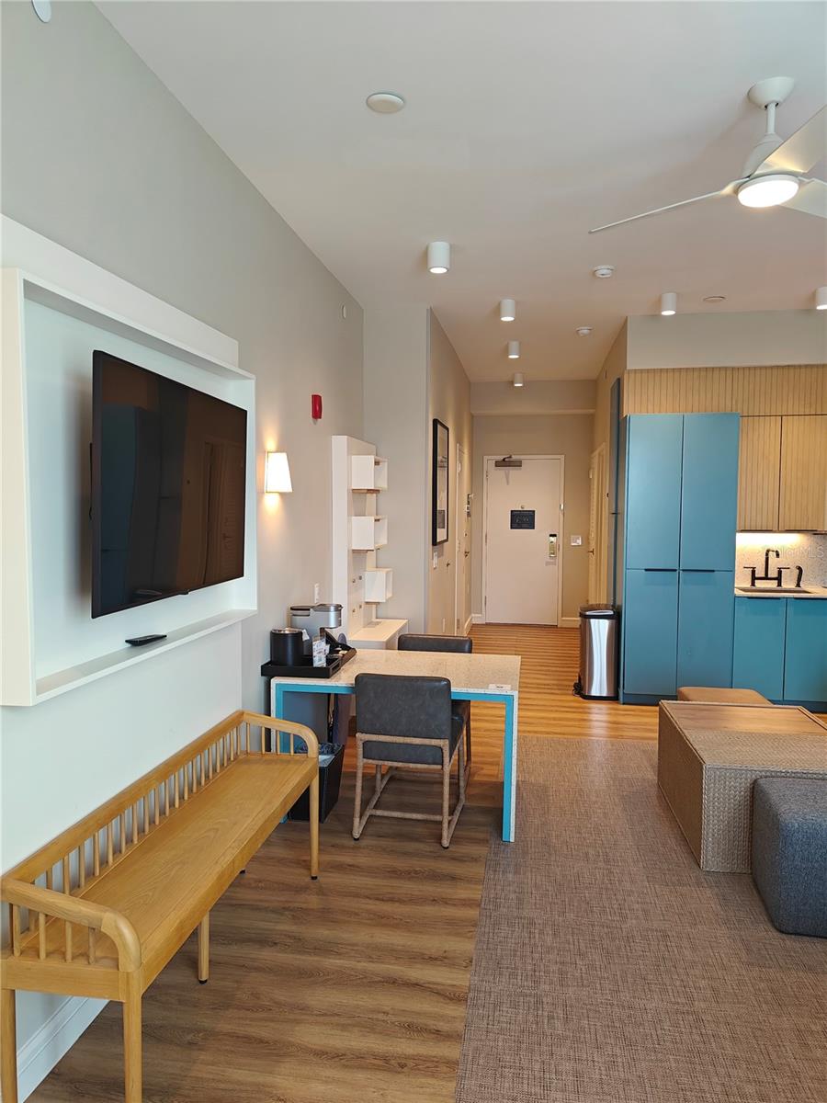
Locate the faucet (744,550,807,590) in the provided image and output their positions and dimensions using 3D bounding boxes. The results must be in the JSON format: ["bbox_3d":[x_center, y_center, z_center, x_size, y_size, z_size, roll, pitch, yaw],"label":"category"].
[{"bbox_3d":[2.973,0.151,6.285,0.470,0.323,0.210,1,4,9],"label":"faucet"}]

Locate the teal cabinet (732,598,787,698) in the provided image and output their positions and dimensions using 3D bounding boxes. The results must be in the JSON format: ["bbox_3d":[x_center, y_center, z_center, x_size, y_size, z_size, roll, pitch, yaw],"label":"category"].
[{"bbox_3d":[2.728,0.758,6.216,0.382,0.820,0.600,1,4,9],"label":"teal cabinet"}]

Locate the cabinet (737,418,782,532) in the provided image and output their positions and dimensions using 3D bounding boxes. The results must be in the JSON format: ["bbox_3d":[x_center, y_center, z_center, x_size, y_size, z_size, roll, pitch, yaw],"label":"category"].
[{"bbox_3d":[2.759,-0.633,6.268,0.381,0.915,0.340,1,4,9],"label":"cabinet"}]

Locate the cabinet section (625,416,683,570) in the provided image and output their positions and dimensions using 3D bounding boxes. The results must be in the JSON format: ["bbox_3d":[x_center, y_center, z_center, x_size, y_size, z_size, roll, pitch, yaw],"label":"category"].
[{"bbox_3d":[1.891,-0.474,6.149,0.398,1.190,0.590,1,4,9],"label":"cabinet section"}]

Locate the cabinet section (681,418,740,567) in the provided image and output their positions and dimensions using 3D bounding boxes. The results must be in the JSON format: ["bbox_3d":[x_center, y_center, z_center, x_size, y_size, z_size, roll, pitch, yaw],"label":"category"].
[{"bbox_3d":[2.285,-0.468,6.087,0.398,1.190,0.590,1,4,9],"label":"cabinet section"}]

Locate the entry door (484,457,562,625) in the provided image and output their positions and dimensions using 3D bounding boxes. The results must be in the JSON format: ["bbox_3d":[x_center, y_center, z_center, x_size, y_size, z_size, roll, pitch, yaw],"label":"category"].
[{"bbox_3d":[1.430,-0.130,9.982,1.004,2.203,0.060,1,4,9],"label":"entry door"}]

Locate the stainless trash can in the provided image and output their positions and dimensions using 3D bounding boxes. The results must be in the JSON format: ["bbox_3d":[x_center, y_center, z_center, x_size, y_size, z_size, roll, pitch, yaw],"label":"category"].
[{"bbox_3d":[1.543,0.848,6.425,0.360,0.720,0.340,1,4,9],"label":"stainless trash can"}]

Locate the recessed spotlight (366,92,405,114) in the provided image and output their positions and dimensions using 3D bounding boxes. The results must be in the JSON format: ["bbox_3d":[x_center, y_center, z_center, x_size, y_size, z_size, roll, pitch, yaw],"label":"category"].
[{"bbox_3d":[-0.107,-1.698,2.905,0.143,0.020,0.143,0,4,0],"label":"recessed spotlight"}]

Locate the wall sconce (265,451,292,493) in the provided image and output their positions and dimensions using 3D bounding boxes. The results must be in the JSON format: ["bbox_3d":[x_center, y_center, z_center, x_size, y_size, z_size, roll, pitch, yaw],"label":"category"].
[{"bbox_3d":[-0.675,-0.406,3.957,0.110,0.212,0.180,1,4,9],"label":"wall sconce"}]

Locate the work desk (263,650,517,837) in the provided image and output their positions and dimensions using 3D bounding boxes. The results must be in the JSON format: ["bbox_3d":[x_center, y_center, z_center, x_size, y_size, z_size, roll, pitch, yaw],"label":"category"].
[{"bbox_3d":[-0.042,0.987,4.139,1.215,0.726,0.842,1,4,9],"label":"work desk"}]

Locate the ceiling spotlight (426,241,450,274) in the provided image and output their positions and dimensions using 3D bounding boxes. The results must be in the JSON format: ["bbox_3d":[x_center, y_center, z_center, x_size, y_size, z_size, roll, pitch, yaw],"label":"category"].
[{"bbox_3d":[0.153,-1.740,4.540,0.130,0.148,0.130,1,4,9],"label":"ceiling spotlight"}]

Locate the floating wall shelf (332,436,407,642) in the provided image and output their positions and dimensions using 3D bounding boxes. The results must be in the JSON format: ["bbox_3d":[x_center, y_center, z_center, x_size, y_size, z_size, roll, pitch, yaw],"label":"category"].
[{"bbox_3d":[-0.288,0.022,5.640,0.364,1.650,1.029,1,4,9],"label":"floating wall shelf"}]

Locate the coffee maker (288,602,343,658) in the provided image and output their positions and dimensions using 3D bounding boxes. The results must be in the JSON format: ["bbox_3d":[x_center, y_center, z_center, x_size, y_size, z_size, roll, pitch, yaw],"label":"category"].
[{"bbox_3d":[-0.554,0.440,4.368,0.288,0.291,0.125,1,4,9],"label":"coffee maker"}]

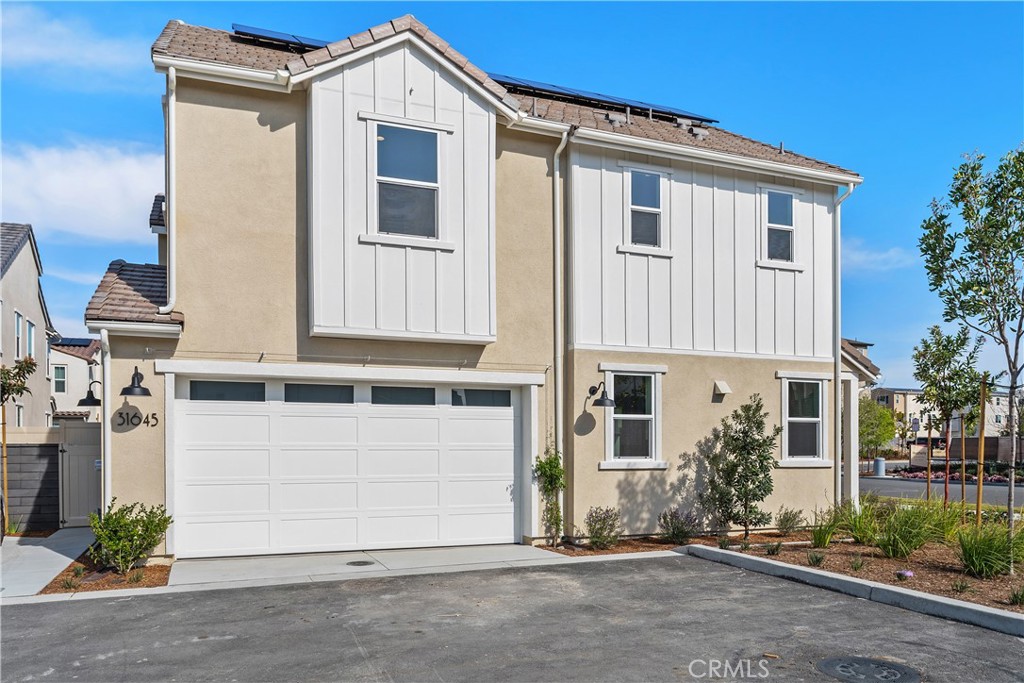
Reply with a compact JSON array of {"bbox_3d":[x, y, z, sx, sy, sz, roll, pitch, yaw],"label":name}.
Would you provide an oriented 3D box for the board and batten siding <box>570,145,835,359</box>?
[{"bbox_3d":[3.270,-1.300,11.570,4.950,3.100,0.120,1,-2,-19],"label":"board and batten siding"}]

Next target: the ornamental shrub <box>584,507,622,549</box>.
[{"bbox_3d":[1.332,2.721,10.350,0.560,0.640,0.540,0,-1,0],"label":"ornamental shrub"}]

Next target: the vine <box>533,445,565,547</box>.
[{"bbox_3d":[0.551,2.295,10.600,0.450,1.520,0.360,1,-3,-20],"label":"vine"}]

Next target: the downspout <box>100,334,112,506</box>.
[{"bbox_3d":[-5.024,1.249,8.811,0.090,2.800,0.260,1,-2,-19],"label":"downspout"}]

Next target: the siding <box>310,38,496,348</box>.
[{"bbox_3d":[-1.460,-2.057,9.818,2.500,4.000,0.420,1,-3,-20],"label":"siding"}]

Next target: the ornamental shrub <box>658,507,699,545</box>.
[{"bbox_3d":[2.517,2.781,10.750,0.600,0.580,0.570,0,-1,0],"label":"ornamental shrub"}]

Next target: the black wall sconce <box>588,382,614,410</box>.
[{"bbox_3d":[1.317,0.792,10.467,0.345,0.370,0.500,1,-3,-20],"label":"black wall sconce"}]

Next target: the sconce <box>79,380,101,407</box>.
[{"bbox_3d":[-6.079,0.774,10.431,0.500,0.370,0.340,1,-3,-20],"label":"sconce"}]

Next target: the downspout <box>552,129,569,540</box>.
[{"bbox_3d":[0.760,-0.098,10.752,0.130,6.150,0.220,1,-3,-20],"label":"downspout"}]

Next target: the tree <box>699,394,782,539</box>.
[{"bbox_3d":[3.551,1.951,11.100,1.250,2.250,1.150,1,-2,-19],"label":"tree"}]

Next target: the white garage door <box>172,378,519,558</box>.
[{"bbox_3d":[-2.160,1.816,10.280,4.900,2.440,0.100,1,-2,-19],"label":"white garage door"}]

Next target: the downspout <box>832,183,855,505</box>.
[{"bbox_3d":[5.699,0.265,12.207,0.100,5.850,0.360,1,-2,-19],"label":"downspout"}]

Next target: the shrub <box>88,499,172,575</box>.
[{"bbox_3d":[-4.533,2.317,8.450,0.980,0.900,0.900,1,-2,-19],"label":"shrub"}]

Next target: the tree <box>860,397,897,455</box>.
[{"bbox_3d":[29.726,7.013,58.000,3.200,5.000,3.200,1,-3,-20],"label":"tree"}]

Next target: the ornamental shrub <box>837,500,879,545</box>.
[{"bbox_3d":[5.319,2.787,10.950,0.600,0.650,0.560,1,-3,-20],"label":"ornamental shrub"}]

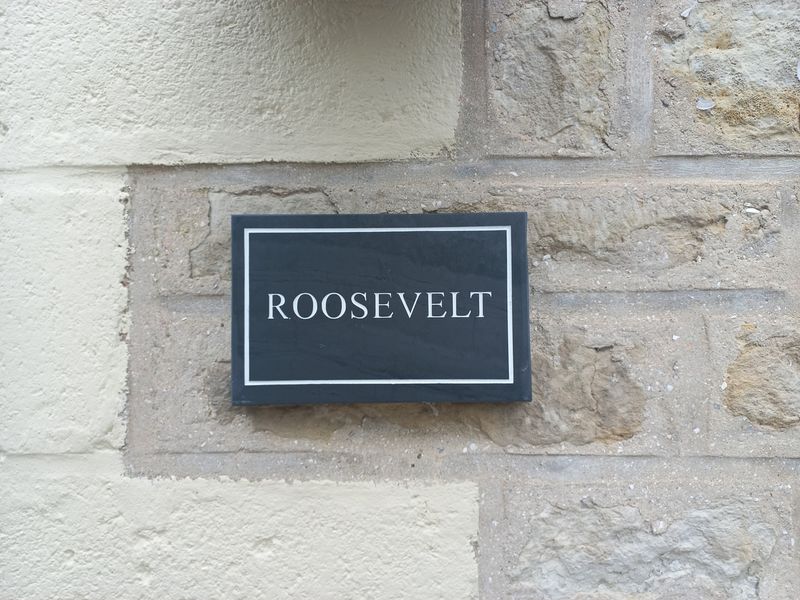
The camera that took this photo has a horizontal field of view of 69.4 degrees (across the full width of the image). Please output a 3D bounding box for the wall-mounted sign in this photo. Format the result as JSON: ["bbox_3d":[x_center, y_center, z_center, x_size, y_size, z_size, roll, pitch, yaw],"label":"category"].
[{"bbox_3d":[-0.019,0.008,0.573,0.290,0.185,0.020,0,-2,1],"label":"wall-mounted sign"}]

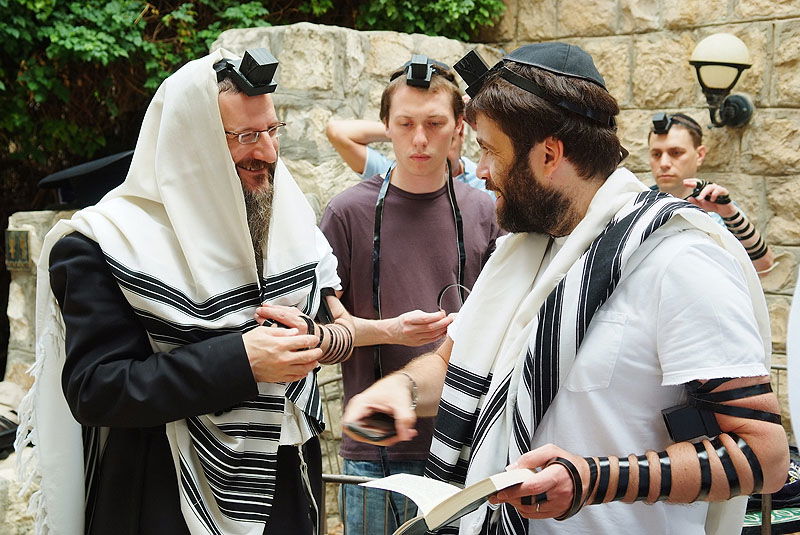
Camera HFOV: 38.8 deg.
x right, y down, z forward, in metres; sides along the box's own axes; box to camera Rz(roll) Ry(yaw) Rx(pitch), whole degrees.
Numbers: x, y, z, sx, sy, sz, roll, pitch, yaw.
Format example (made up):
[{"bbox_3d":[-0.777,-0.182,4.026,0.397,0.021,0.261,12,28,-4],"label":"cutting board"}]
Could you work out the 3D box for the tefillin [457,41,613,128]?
[{"bbox_3d":[0.195,-0.260,1.630,0.228,0.120,0.170,2,7,14],"label":"tefillin"}]

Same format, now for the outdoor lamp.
[{"bbox_3d":[1.198,-0.688,4.180,0.230,0.345,0.300,5,8,40],"label":"outdoor lamp"}]

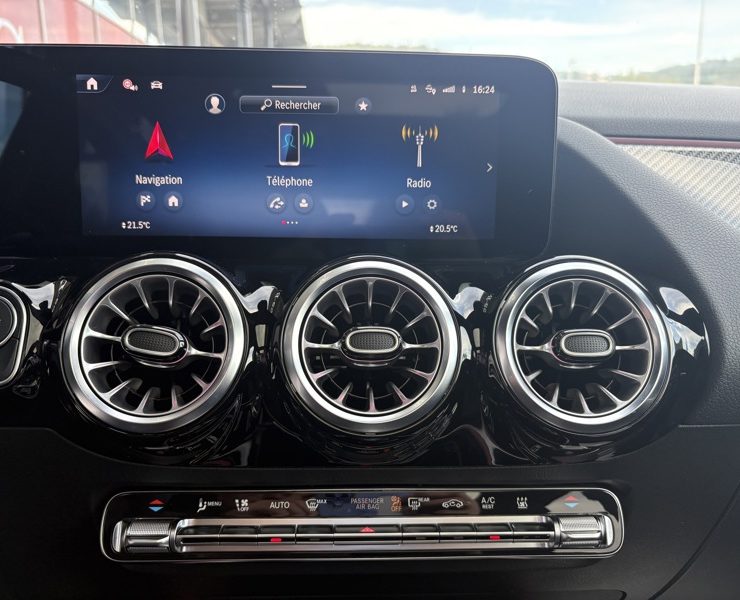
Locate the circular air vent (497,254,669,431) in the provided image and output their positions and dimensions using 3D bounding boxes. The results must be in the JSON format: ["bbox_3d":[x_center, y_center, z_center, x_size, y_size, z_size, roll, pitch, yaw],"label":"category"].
[{"bbox_3d":[0.117,0.028,0.349,0.098,0.098,0.040,0,-6,-1],"label":"circular air vent"}]

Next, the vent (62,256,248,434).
[{"bbox_3d":[-0.117,0.027,0.343,0.098,0.098,0.040,0,-6,-1],"label":"vent"}]

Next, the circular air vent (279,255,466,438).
[{"bbox_3d":[0.000,0.027,0.346,0.098,0.098,0.040,0,-6,-1],"label":"circular air vent"}]

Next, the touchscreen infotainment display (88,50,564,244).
[{"bbox_3d":[-0.031,-0.089,0.359,0.282,0.110,0.018,0,7,-1],"label":"touchscreen infotainment display"}]

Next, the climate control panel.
[{"bbox_3d":[-0.005,0.136,0.364,0.306,0.045,0.025,0,-20,-1],"label":"climate control panel"}]

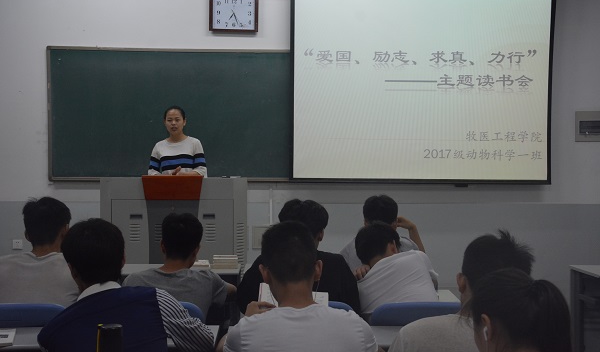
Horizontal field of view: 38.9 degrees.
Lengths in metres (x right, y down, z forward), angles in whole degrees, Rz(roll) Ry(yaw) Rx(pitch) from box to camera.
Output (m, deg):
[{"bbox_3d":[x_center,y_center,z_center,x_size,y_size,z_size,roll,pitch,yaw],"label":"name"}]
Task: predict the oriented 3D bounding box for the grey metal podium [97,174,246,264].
[{"bbox_3d":[-0.894,0.534,6.158,1.030,1.080,0.700,0,3,-3],"label":"grey metal podium"}]

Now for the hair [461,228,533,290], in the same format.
[{"bbox_3d":[0.651,0.288,2.812,0.220,0.210,0.230,0,3,-3],"label":"hair"}]

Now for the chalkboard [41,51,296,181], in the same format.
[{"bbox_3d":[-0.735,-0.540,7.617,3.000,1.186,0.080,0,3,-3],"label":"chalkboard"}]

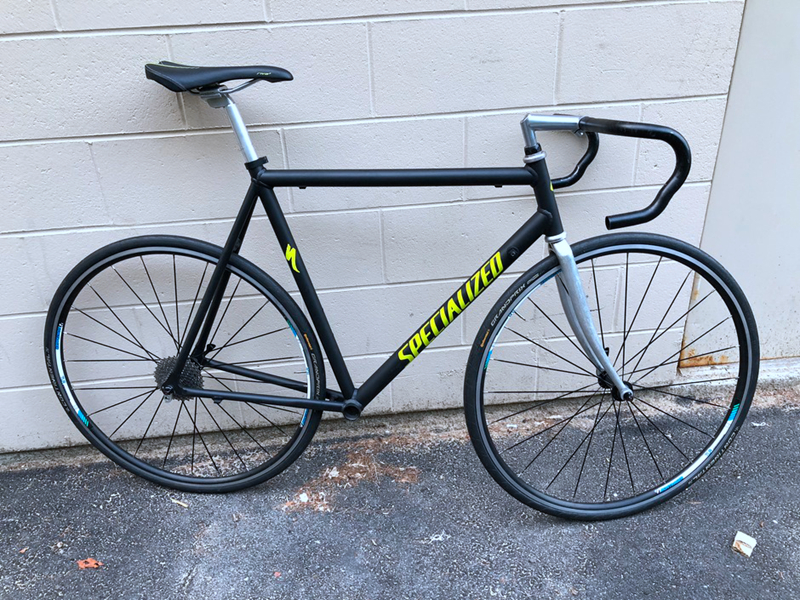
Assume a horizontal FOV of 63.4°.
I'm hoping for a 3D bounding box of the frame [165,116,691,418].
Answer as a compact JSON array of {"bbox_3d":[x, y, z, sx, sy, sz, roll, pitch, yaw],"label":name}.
[{"bbox_3d":[-0.002,-0.060,1.385,1.050,0.657,0.405,1,21,6],"label":"frame"}]

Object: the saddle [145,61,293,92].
[{"bbox_3d":[-0.340,-0.430,1.245,0.278,0.068,0.140,1,21,6],"label":"saddle"}]

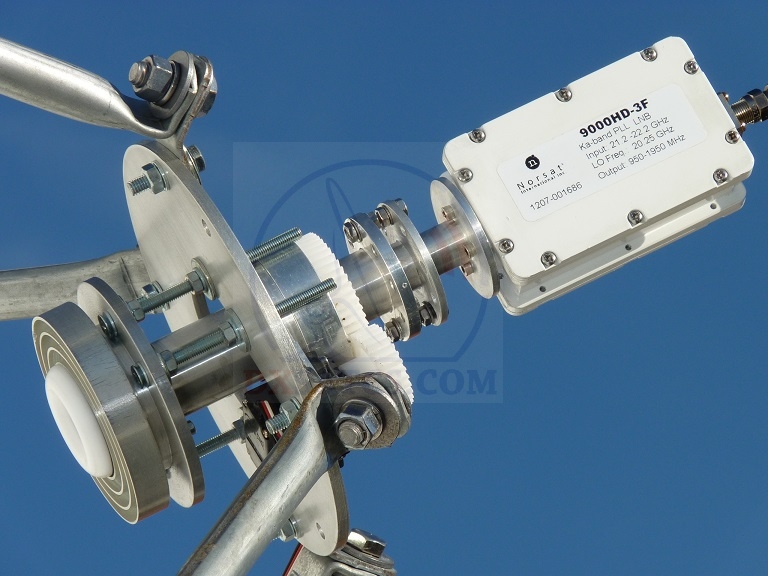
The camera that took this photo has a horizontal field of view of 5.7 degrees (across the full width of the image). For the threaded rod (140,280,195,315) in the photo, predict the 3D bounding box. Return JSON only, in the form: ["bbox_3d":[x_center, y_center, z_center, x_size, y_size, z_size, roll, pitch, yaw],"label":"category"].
[{"bbox_3d":[-0.080,0.003,2.825,0.021,0.005,0.005,-25,0,-12],"label":"threaded rod"}]

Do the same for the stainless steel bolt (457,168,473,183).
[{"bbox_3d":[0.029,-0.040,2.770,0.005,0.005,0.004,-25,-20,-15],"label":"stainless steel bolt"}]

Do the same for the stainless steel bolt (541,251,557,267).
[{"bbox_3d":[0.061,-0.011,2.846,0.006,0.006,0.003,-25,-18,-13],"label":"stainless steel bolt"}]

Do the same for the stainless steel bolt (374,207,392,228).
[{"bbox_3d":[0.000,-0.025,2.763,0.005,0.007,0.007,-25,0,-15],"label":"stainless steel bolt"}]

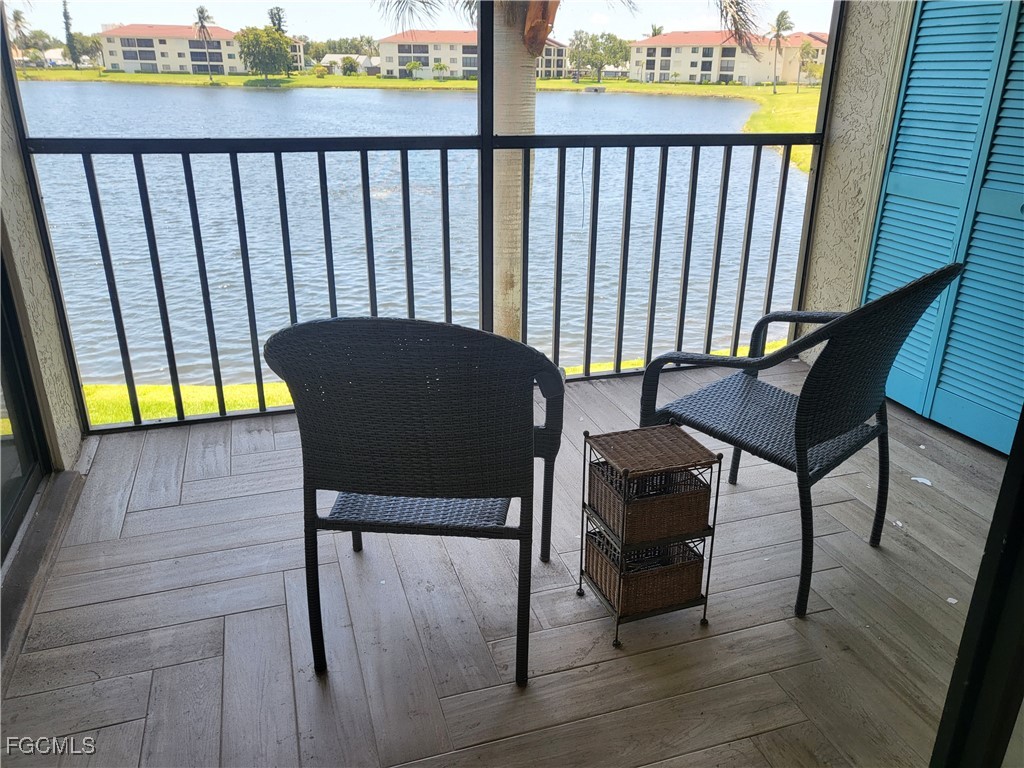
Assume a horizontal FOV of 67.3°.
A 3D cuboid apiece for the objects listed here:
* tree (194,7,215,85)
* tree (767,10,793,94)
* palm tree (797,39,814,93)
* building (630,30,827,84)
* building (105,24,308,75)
[{"bbox_3d":[-59.933,-66.047,149.482,4.000,13.500,4.000,0,22,0],"label":"tree"},{"bbox_3d":[45.787,-56.220,130.594,4.300,12.900,4.300,0,22,0],"label":"tree"},{"bbox_3d":[50.497,-55.203,133.377,3.300,8.700,3.300,0,22,0],"label":"palm tree"},{"bbox_3d":[49.523,-73.465,172.911,44.000,11.300,18.000,8,23,18],"label":"building"},{"bbox_3d":[-74.333,-81.750,188.311,46.000,11.300,18.000,0,22,-2],"label":"building"}]

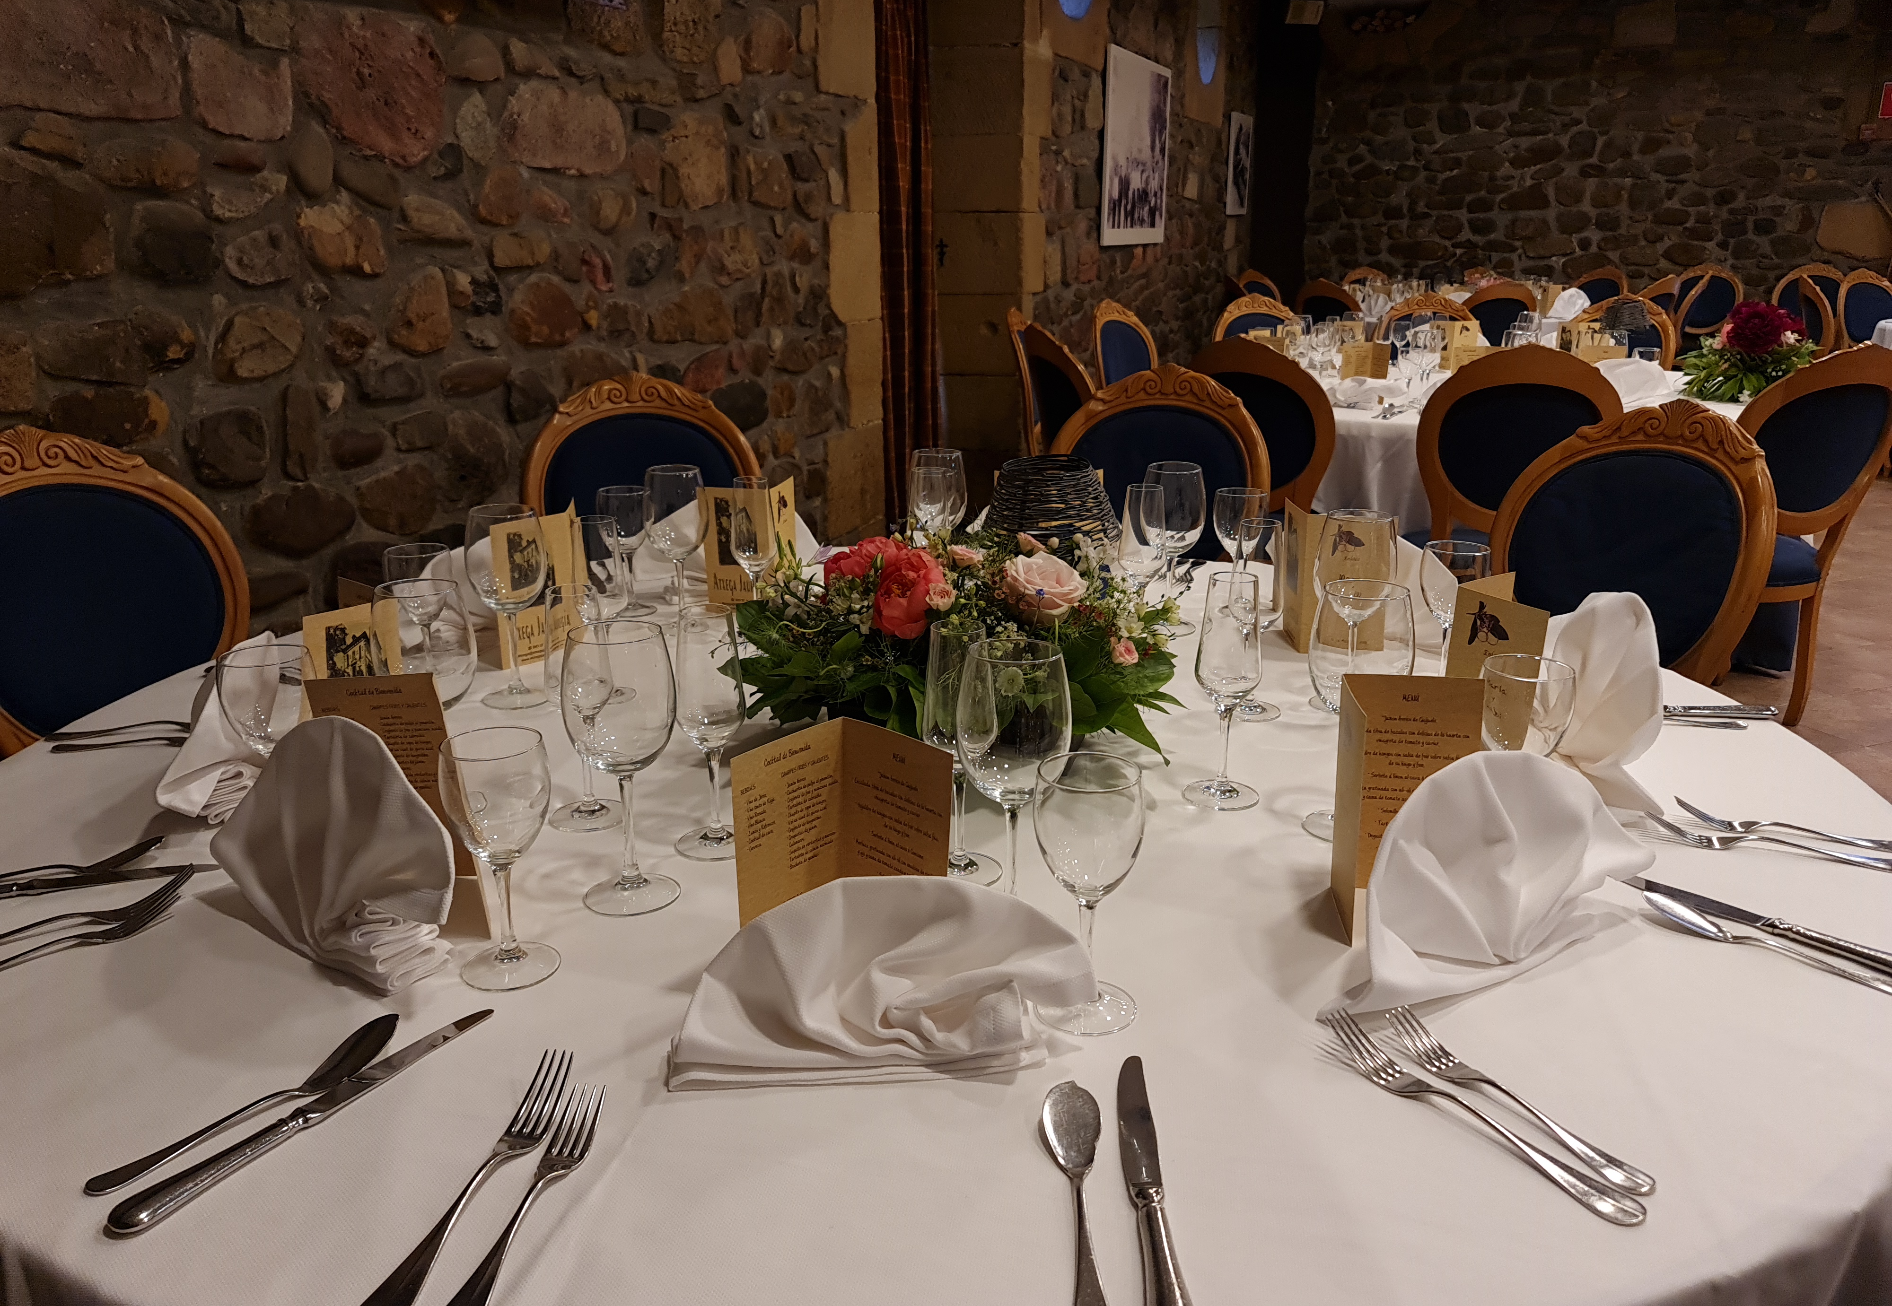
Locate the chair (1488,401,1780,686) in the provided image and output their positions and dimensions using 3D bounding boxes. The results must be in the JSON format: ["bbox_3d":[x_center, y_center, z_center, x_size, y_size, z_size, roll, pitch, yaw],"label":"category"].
[{"bbox_3d":[1.004,0.094,2.242,0.550,0.975,0.490,-12,20,-34],"label":"chair"}]

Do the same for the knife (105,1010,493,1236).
[{"bbox_3d":[-0.361,0.263,0.794,0.022,0.015,0.241,11,20,32],"label":"knife"}]

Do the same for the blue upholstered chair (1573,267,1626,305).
[{"bbox_3d":[4.027,-1.925,8.729,0.560,0.980,0.485,-12,20,-32],"label":"blue upholstered chair"}]

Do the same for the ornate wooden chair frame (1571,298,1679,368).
[{"bbox_3d":[2.920,-1.098,6.158,0.490,0.980,0.560,13,21,37],"label":"ornate wooden chair frame"}]

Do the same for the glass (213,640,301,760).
[{"bbox_3d":[-0.552,0.080,1.135,0.075,0.165,0.075,0,17,0],"label":"glass"}]

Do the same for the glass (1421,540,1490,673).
[{"bbox_3d":[0.535,-0.032,1.449,0.068,0.161,0.068,0,17,0],"label":"glass"}]

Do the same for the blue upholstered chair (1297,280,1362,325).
[{"bbox_3d":[2.530,-2.002,9.113,0.490,0.980,0.560,10,19,28],"label":"blue upholstered chair"}]

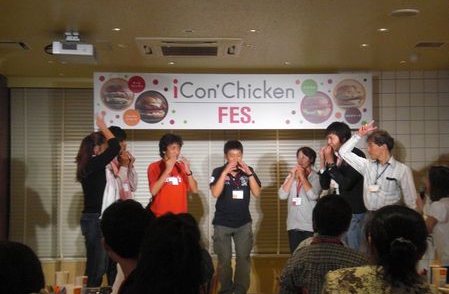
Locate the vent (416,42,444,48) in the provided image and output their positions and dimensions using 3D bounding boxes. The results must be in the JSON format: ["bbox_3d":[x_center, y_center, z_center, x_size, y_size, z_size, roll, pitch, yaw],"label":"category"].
[{"bbox_3d":[1.927,-0.964,7.655,0.270,0.030,0.270,0,-4,-3],"label":"vent"}]

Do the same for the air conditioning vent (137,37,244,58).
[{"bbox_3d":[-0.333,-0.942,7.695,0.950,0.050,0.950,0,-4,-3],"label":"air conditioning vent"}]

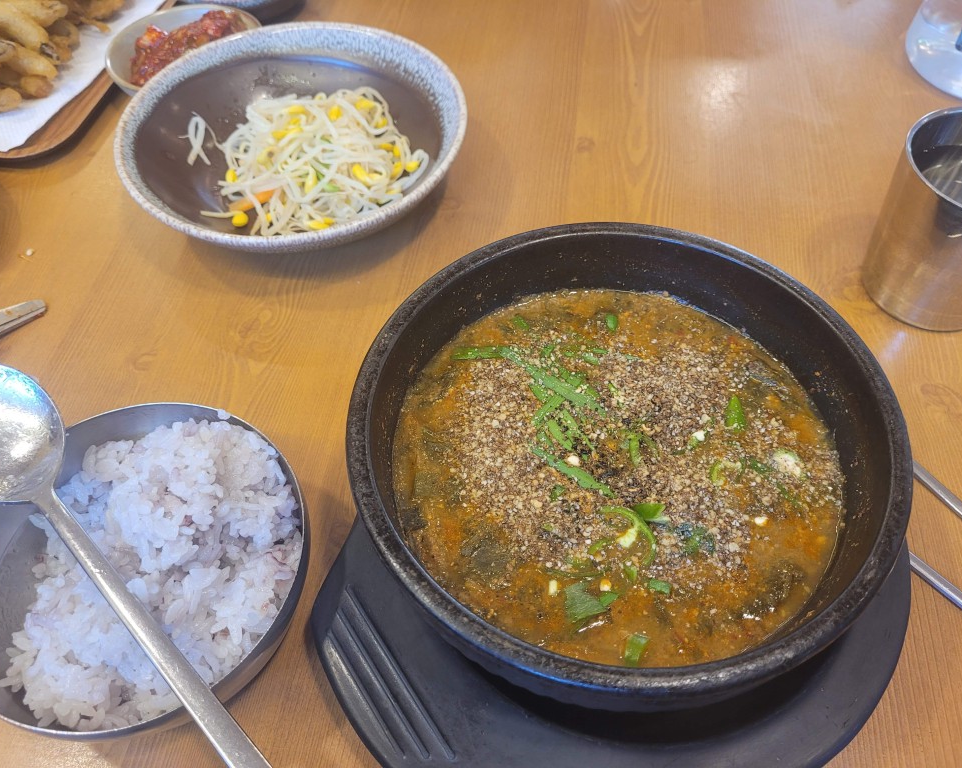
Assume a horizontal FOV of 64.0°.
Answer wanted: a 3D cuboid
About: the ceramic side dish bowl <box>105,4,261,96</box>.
[{"bbox_3d":[-0.160,-0.174,0.430,0.084,0.035,0.084,0,54,0],"label":"ceramic side dish bowl"}]

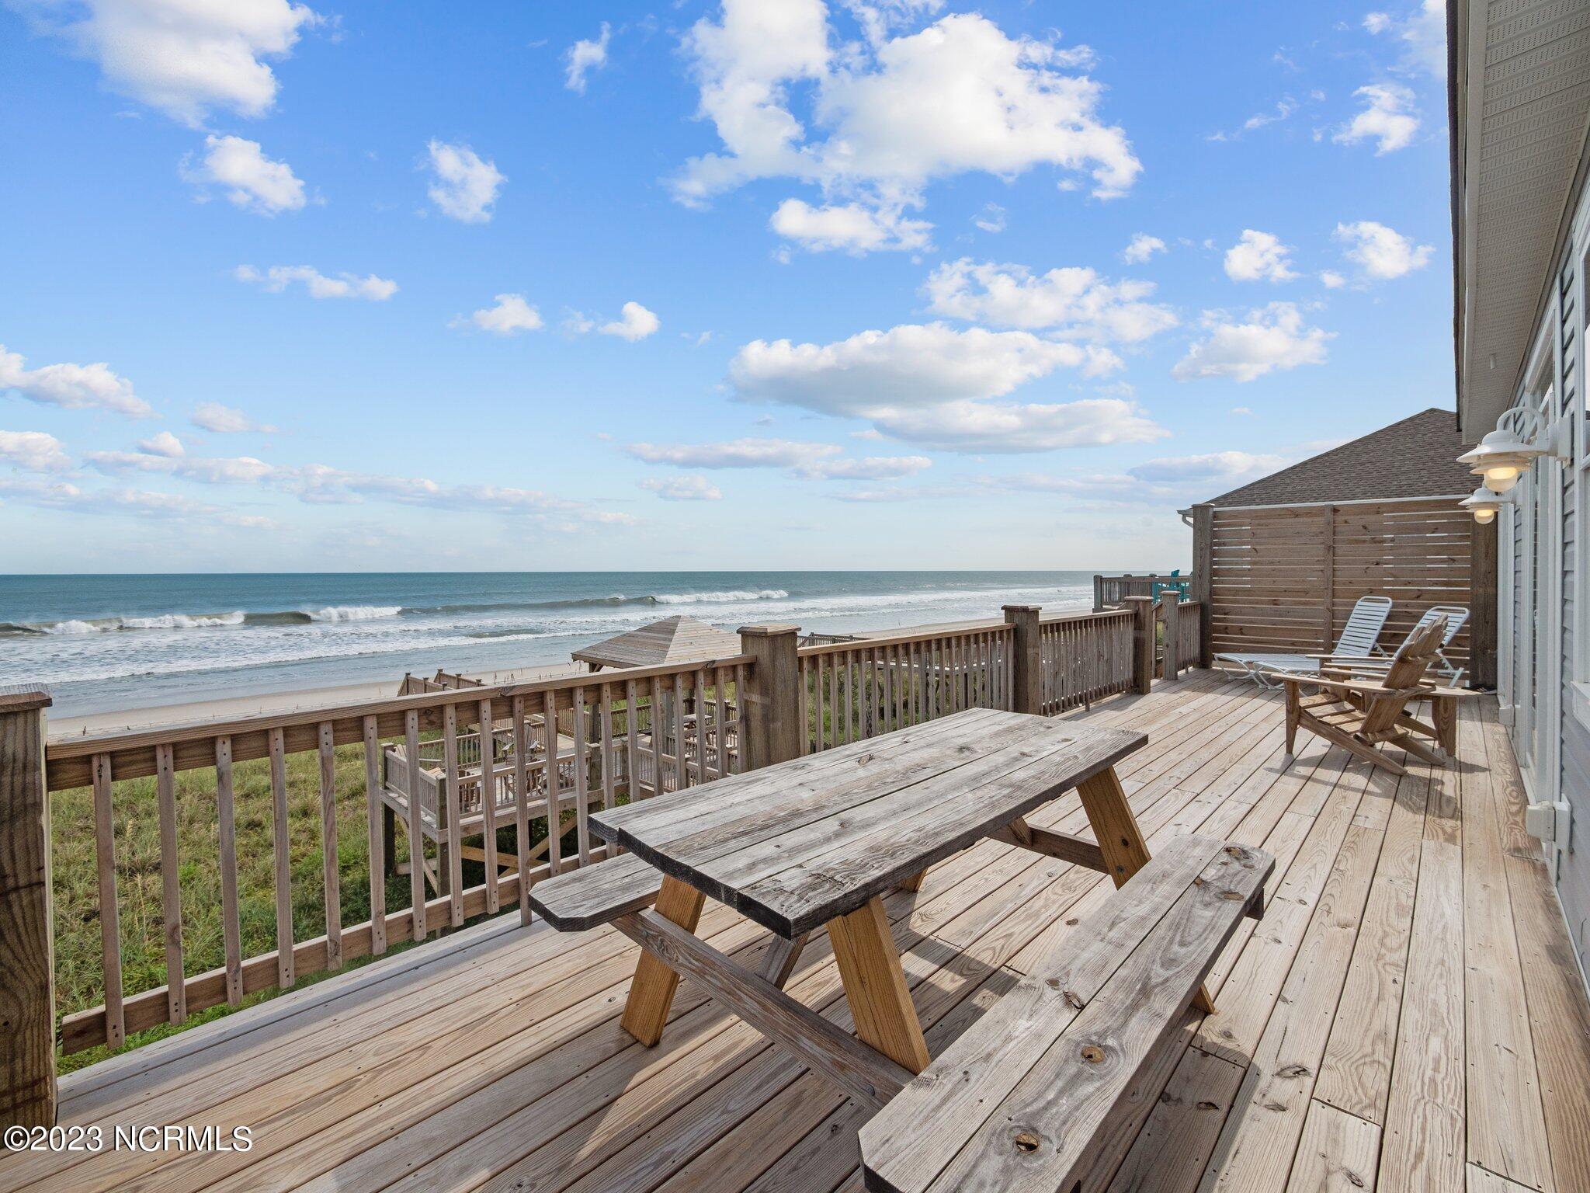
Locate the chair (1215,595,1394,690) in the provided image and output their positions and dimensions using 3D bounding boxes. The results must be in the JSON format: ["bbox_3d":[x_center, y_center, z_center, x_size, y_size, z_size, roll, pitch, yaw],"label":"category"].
[{"bbox_3d":[6.152,0.537,7.796,1.700,1.060,0.630,0,2,7],"label":"chair"}]

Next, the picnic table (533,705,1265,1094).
[{"bbox_3d":[0.406,0.914,1.988,1.840,0.780,1.470,-2,3,-44],"label":"picnic table"}]

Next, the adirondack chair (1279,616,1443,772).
[{"bbox_3d":[4.217,0.663,4.761,0.780,1.050,0.880,-1,2,-28],"label":"adirondack chair"}]

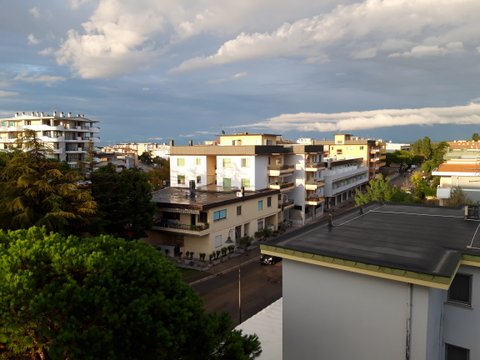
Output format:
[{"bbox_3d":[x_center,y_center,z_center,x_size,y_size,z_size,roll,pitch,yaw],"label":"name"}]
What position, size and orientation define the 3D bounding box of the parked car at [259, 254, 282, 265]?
[{"bbox_3d":[4.263,9.351,45.096,1.750,1.470,4.200,3,7,32],"label":"parked car"}]

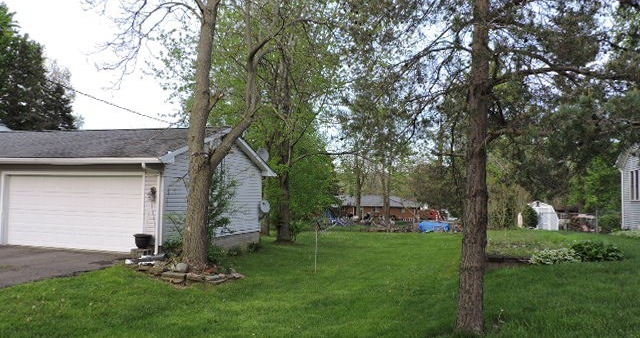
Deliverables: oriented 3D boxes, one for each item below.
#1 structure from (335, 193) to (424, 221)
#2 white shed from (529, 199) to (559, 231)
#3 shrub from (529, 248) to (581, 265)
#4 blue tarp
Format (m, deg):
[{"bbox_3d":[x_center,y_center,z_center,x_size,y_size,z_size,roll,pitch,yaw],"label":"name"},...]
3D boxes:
[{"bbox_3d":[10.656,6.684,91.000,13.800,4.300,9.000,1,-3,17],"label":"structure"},{"bbox_3d":[16.713,3.600,39.800,2.950,2.150,2.500,0,-3,21],"label":"white shed"},{"bbox_3d":[5.411,2.018,12.000,1.070,0.370,0.650,1,-3,18],"label":"shrub"},{"bbox_3d":[9.583,4.881,43.300,2.500,0.900,1.200,1,-3,17],"label":"blue tarp"}]

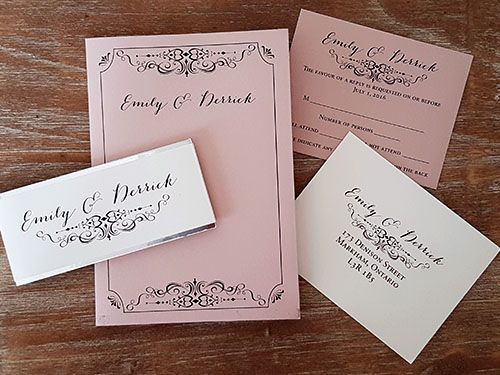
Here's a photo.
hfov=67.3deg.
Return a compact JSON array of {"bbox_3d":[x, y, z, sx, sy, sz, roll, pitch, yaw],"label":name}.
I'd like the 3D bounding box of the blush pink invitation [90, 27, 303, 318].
[{"bbox_3d":[-0.037,-0.006,0.247,0.133,0.003,0.189,-2,89,0],"label":"blush pink invitation"}]

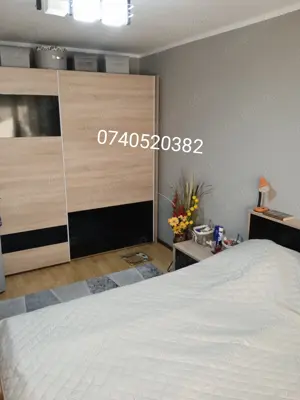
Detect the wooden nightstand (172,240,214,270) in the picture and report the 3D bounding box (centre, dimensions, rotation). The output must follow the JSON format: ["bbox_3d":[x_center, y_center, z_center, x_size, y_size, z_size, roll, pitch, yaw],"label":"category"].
[{"bbox_3d":[0.567,0.702,3.143,0.480,0.475,0.510,-8,17,-29],"label":"wooden nightstand"}]

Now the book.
[{"bbox_3d":[1.040,0.122,2.623,0.135,0.022,0.205,-8,17,-29],"label":"book"}]

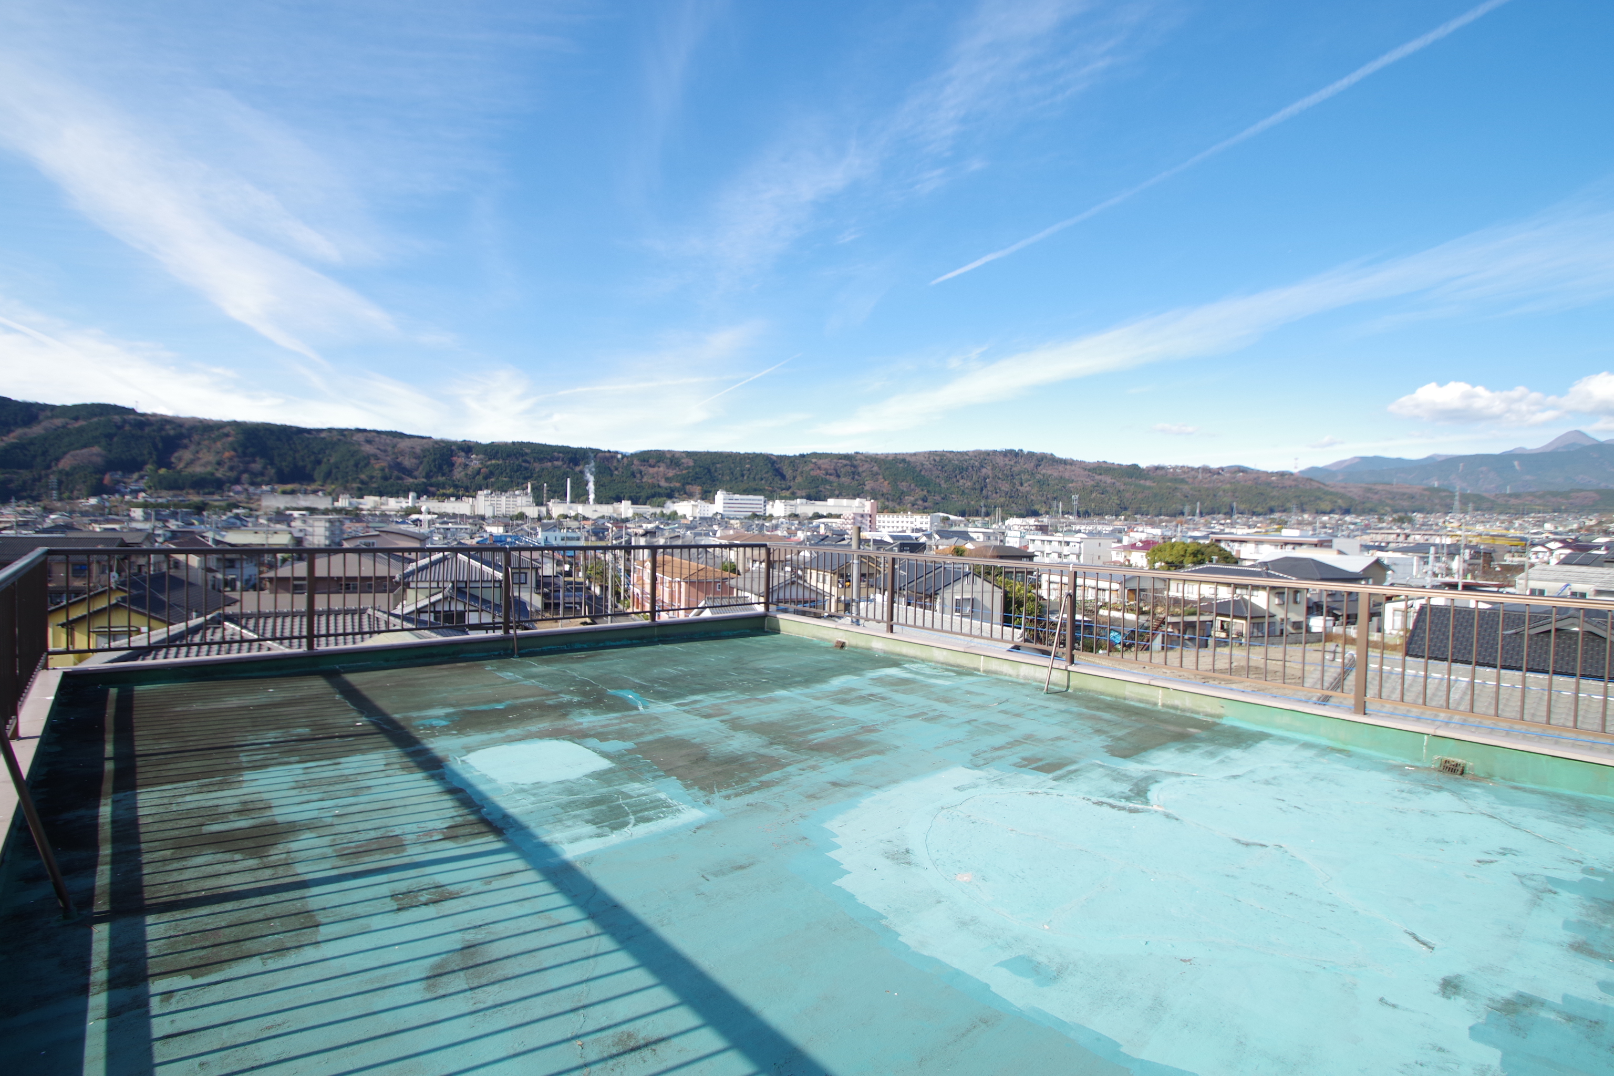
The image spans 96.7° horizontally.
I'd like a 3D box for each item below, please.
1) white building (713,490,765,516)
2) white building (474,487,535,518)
[{"bbox_3d":[-65.460,-33.670,715.000,46.870,26.150,22.000,0,2,-20],"label":"white building"},{"bbox_3d":[-323.640,-35.880,770.000,56.530,27.290,28.000,0,2,-20],"label":"white building"}]

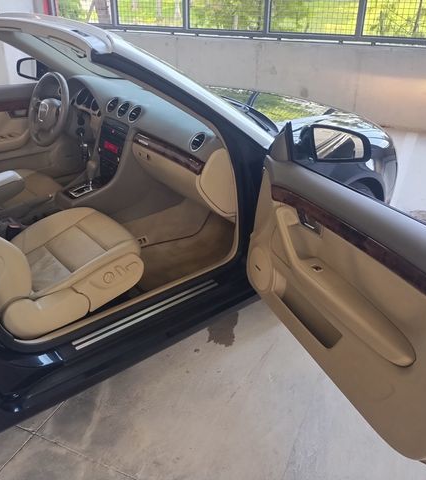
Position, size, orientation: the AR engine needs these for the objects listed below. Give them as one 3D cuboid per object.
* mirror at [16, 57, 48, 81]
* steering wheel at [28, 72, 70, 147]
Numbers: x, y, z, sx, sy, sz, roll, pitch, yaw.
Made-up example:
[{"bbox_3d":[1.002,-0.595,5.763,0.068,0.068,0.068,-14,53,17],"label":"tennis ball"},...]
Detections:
[{"bbox_3d":[-1.045,-0.990,2.676,0.205,0.130,0.100,20,34,29],"label":"mirror"},{"bbox_3d":[-0.821,-0.654,2.340,0.100,0.380,0.380,10,15,-47],"label":"steering wheel"}]

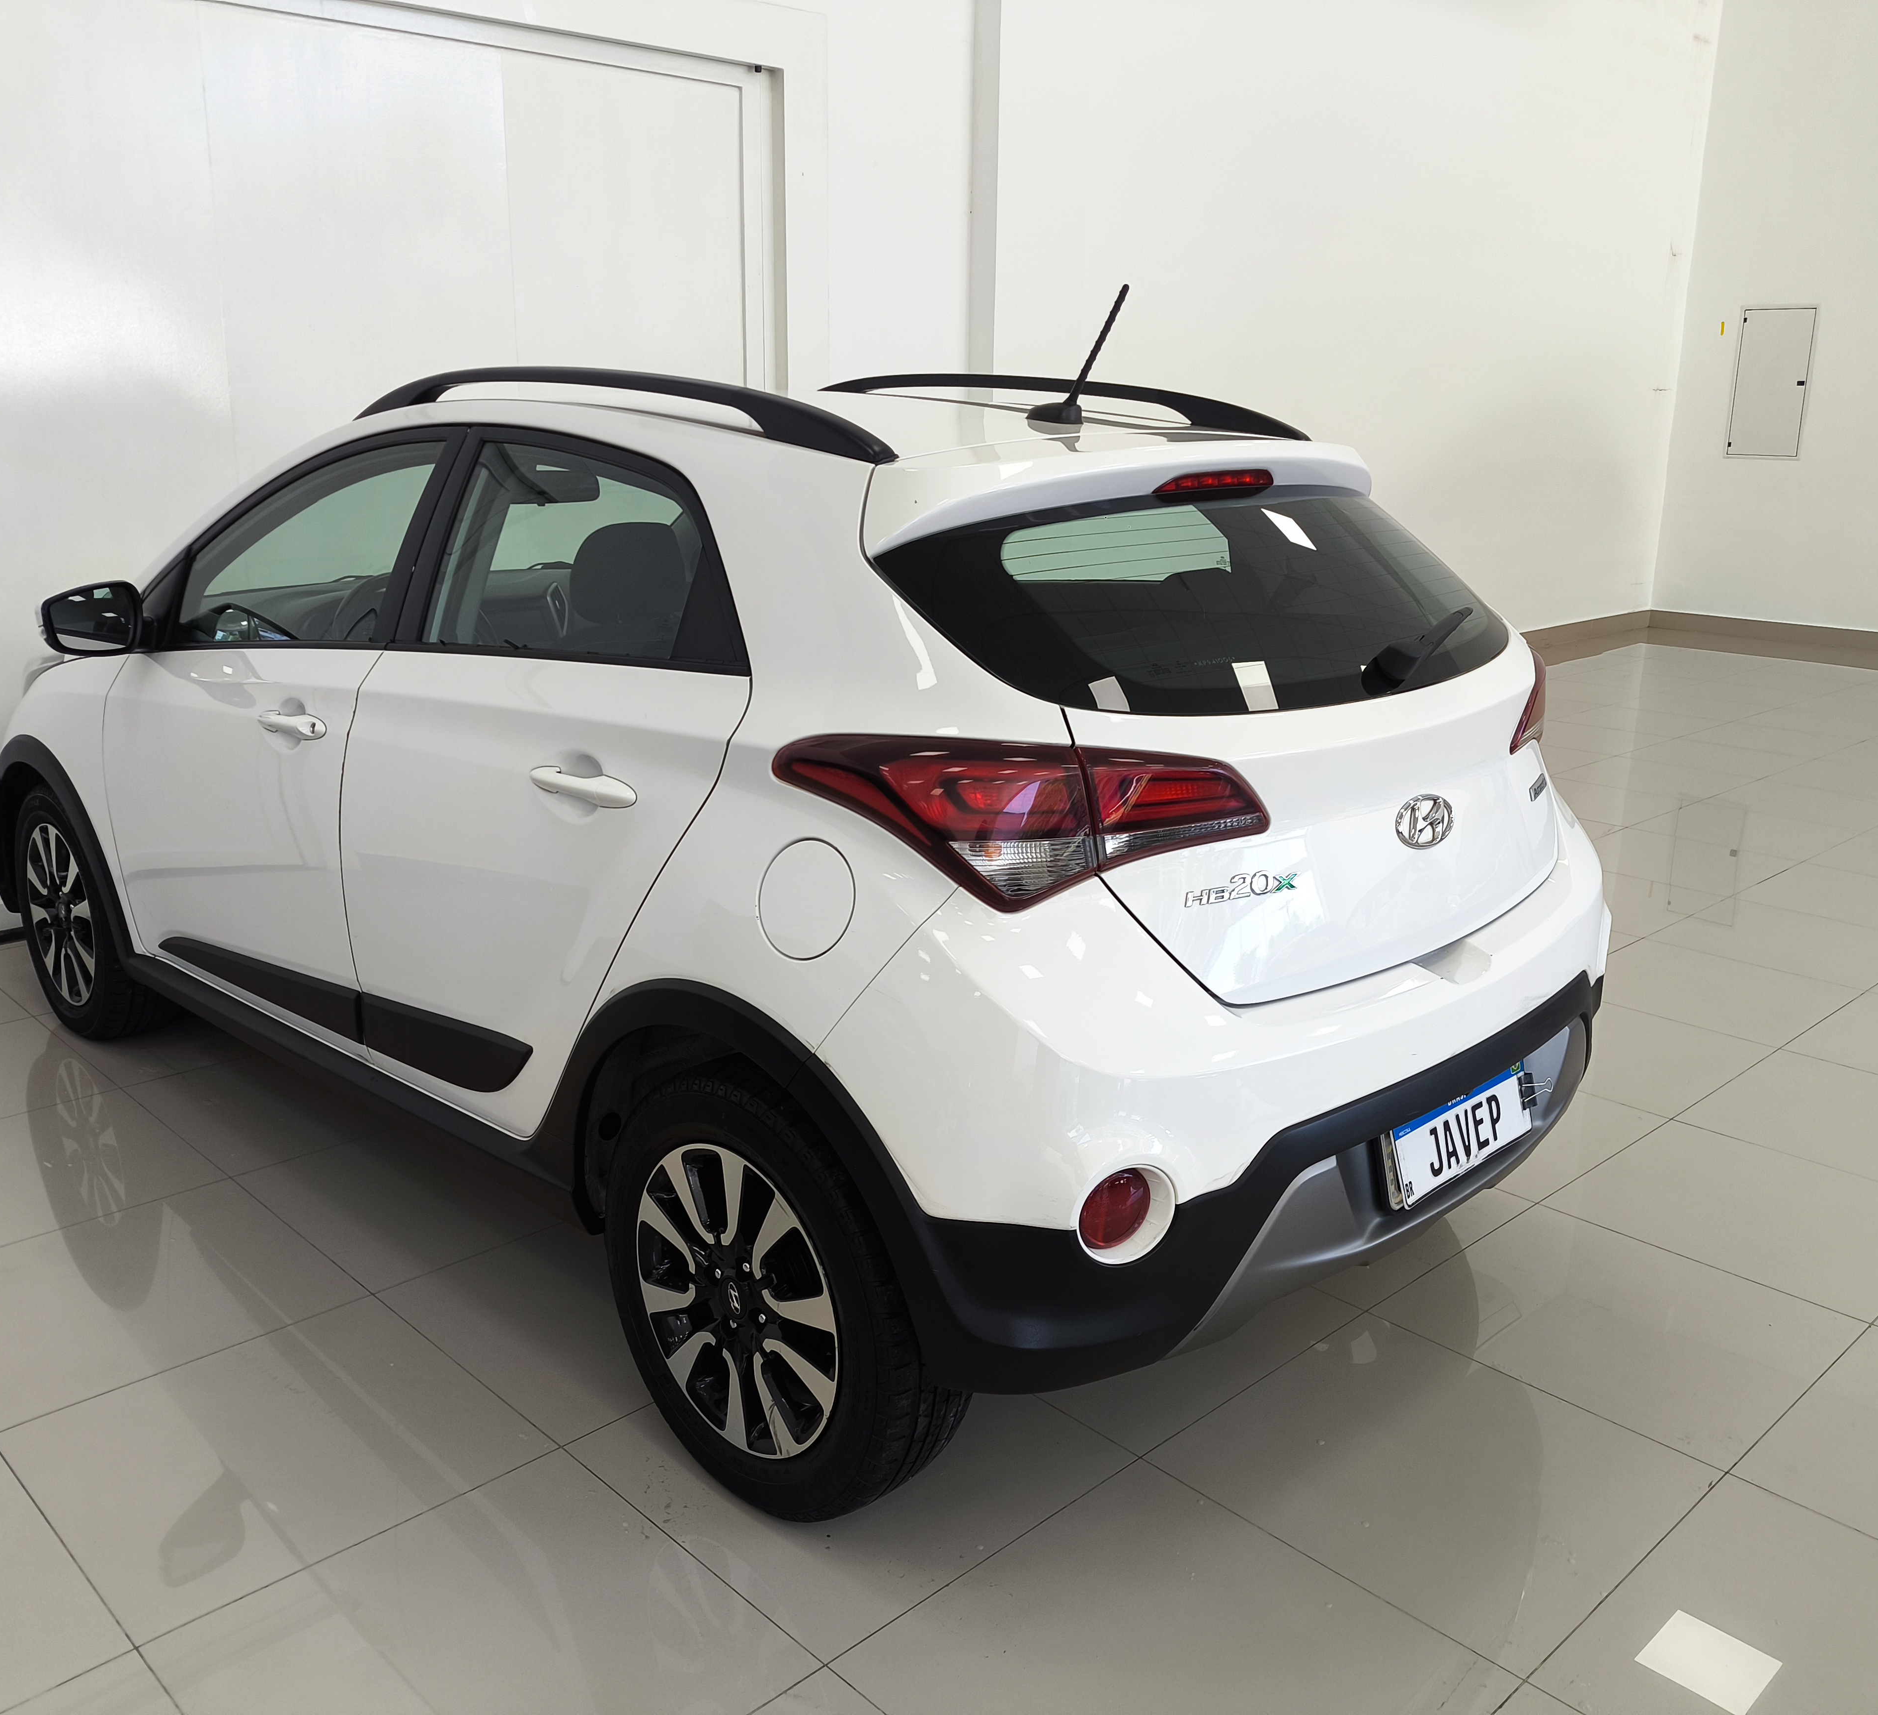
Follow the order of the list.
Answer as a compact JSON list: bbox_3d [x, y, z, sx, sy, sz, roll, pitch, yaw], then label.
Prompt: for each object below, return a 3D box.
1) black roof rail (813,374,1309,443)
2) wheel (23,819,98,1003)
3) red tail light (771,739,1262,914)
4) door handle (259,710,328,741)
[{"bbox_3d":[0.148,-0.912,3.354,1.430,0.130,0.070,14,20,42],"label":"black roof rail"},{"bbox_3d":[-2.021,0.121,3.961,0.440,0.440,0.180,14,20,42],"label":"wheel"},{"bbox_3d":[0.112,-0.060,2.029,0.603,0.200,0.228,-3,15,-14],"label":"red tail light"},{"bbox_3d":[-1.101,-0.225,2.809,0.220,0.047,0.050,14,20,42],"label":"door handle"}]

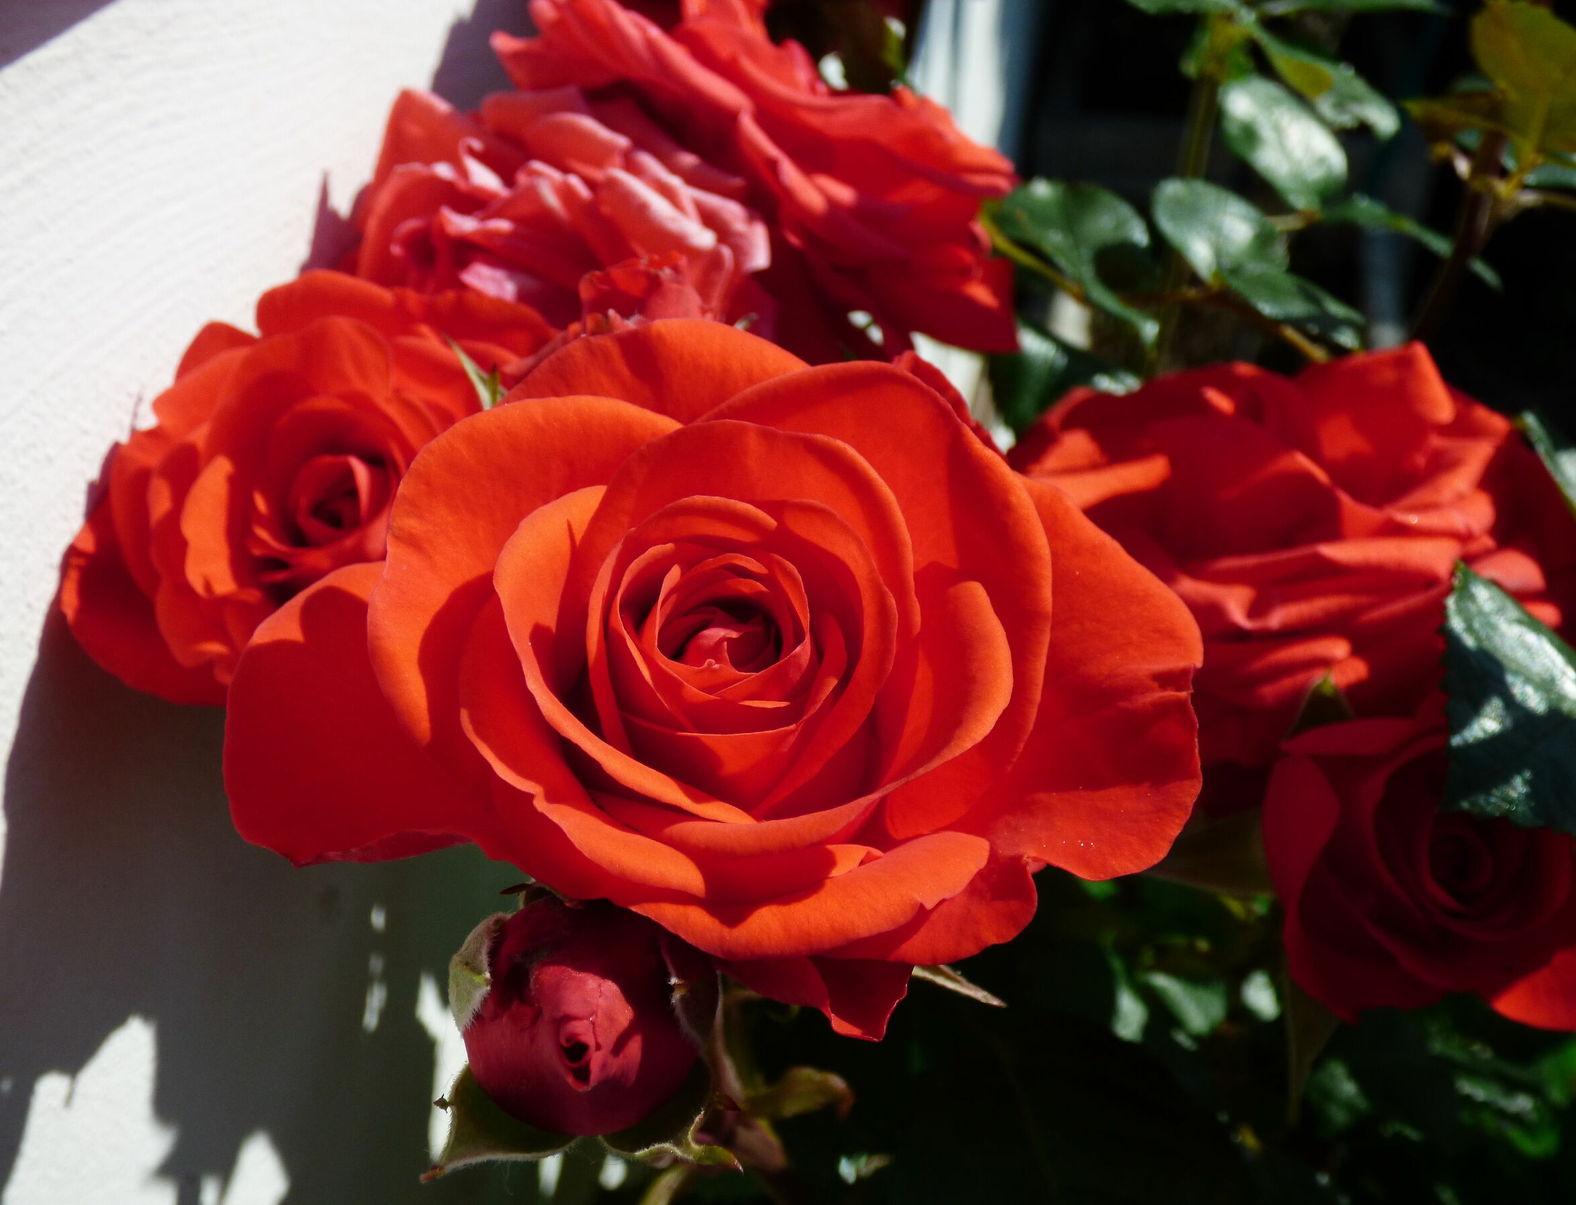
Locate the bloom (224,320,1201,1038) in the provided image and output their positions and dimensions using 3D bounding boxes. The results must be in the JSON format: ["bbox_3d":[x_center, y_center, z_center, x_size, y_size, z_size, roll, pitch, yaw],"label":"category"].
[{"bbox_3d":[-0.009,0.009,0.175,0.108,0.048,0.082,0,62,2],"label":"bloom"}]

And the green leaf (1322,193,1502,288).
[{"bbox_3d":[0.144,-0.084,0.355,0.040,0.007,0.025,31,32,30],"label":"green leaf"}]

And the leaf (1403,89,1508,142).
[{"bbox_3d":[0.152,-0.111,0.347,0.031,0.006,0.020,-2,34,-29],"label":"leaf"}]

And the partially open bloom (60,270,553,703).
[{"bbox_3d":[-0.086,-0.020,0.272,0.087,0.077,0.055,-3,-2,-17],"label":"partially open bloom"}]

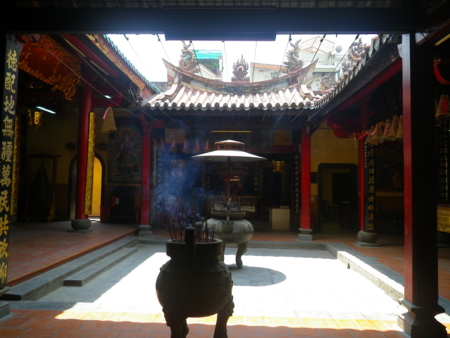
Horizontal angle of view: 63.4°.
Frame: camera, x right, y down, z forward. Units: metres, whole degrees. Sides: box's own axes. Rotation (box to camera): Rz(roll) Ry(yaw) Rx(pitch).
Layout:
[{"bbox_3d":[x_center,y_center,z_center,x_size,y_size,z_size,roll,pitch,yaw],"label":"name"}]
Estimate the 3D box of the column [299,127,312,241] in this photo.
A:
[{"bbox_3d":[2.136,0.341,9.578,0.328,3.046,0.328,1,-3,2],"label":"column"}]

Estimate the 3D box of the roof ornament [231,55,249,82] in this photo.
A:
[{"bbox_3d":[0.442,-2.866,10.382,0.497,0.811,0.258,1,-3,2],"label":"roof ornament"}]

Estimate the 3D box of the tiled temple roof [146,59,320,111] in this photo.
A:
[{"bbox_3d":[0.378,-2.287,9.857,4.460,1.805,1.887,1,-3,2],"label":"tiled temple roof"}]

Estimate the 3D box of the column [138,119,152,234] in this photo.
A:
[{"bbox_3d":[-2.115,0.165,9.743,0.328,3.274,0.328,1,-3,2],"label":"column"}]

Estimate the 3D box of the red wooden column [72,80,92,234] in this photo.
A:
[{"bbox_3d":[-3.705,-0.394,9.561,0.477,4.021,0.477,1,-3,2],"label":"red wooden column"}]

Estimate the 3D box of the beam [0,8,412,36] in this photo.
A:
[{"bbox_3d":[-0.102,-1.607,3.948,4.519,0.254,0.159,1,-3,2],"label":"beam"}]

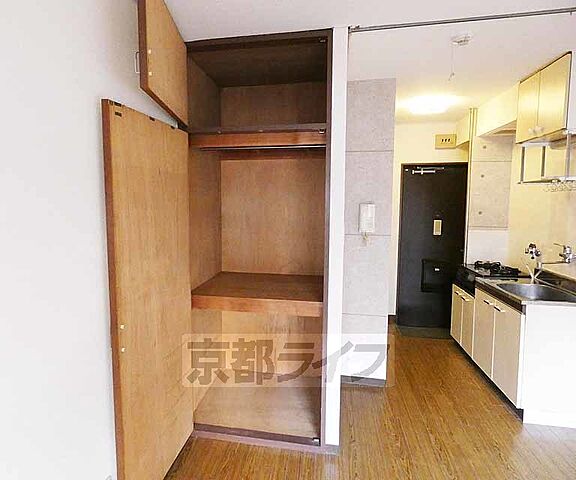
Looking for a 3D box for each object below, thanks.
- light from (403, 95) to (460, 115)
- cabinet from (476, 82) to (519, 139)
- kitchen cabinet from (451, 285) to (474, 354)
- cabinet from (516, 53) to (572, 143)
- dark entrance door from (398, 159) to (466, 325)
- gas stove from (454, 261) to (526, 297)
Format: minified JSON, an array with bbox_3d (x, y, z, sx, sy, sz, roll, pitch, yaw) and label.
[{"bbox_3d":[1.307,-1.213,3.145,0.443,0.103,0.443,0,6,7],"label":"light"},{"bbox_3d":[1.965,-1.093,2.973,0.340,0.265,0.810,1,5,9],"label":"cabinet"},{"bbox_3d":[1.924,0.792,3.308,0.512,0.618,0.525,0,6,7],"label":"kitchen cabinet"},{"bbox_3d":[1.938,-0.964,2.427,0.319,0.464,0.577,0,6,7],"label":"cabinet"},{"bbox_3d":[1.726,0.090,4.153,0.757,1.983,0.072,0,6,7],"label":"dark entrance door"},{"bbox_3d":[1.899,0.359,3.265,0.466,0.252,0.525,0,6,7],"label":"gas stove"}]

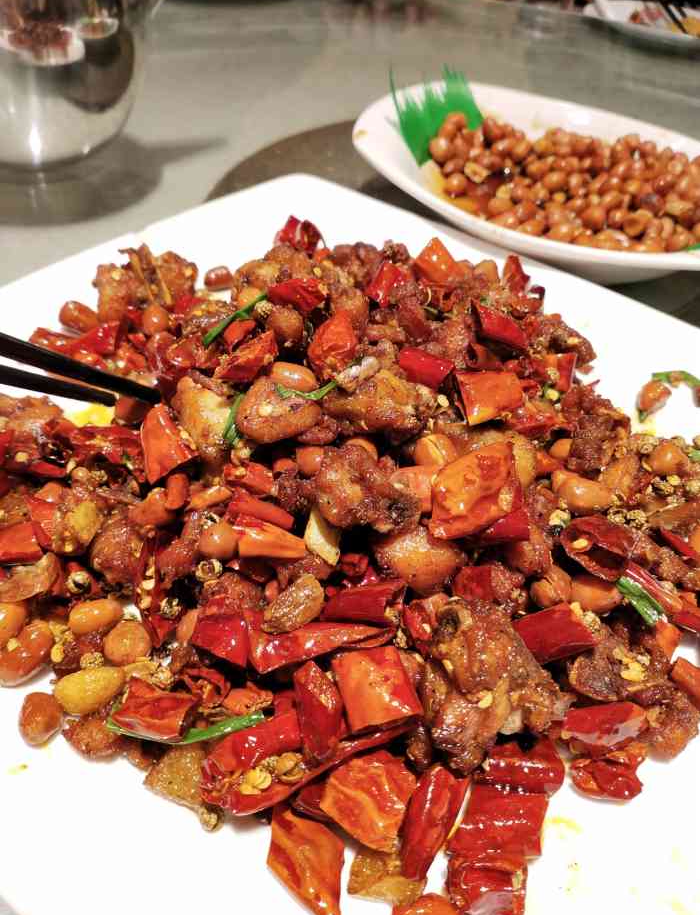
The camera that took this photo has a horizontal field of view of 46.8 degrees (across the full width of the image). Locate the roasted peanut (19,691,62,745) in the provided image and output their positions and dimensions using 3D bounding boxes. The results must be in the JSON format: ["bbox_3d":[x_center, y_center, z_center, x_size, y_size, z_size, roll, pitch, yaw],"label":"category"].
[{"bbox_3d":[-0.072,0.061,0.188,0.010,0.009,0.013,-11,49,-16],"label":"roasted peanut"}]

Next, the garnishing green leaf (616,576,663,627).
[{"bbox_3d":[0.072,0.036,0.203,0.004,0.003,0.015,-33,61,-4],"label":"garnishing green leaf"}]

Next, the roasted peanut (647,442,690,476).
[{"bbox_3d":[0.096,0.001,0.243,0.013,0.010,0.010,11,43,12],"label":"roasted peanut"}]

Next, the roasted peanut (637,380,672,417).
[{"bbox_3d":[0.099,-0.019,0.264,0.010,0.010,0.015,31,54,30],"label":"roasted peanut"}]

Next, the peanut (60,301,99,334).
[{"bbox_3d":[-0.097,-0.050,0.290,0.017,0.009,0.009,32,50,21],"label":"peanut"}]

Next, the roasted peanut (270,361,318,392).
[{"bbox_3d":[-0.018,-0.024,0.250,0.016,0.010,0.010,13,44,14],"label":"roasted peanut"}]

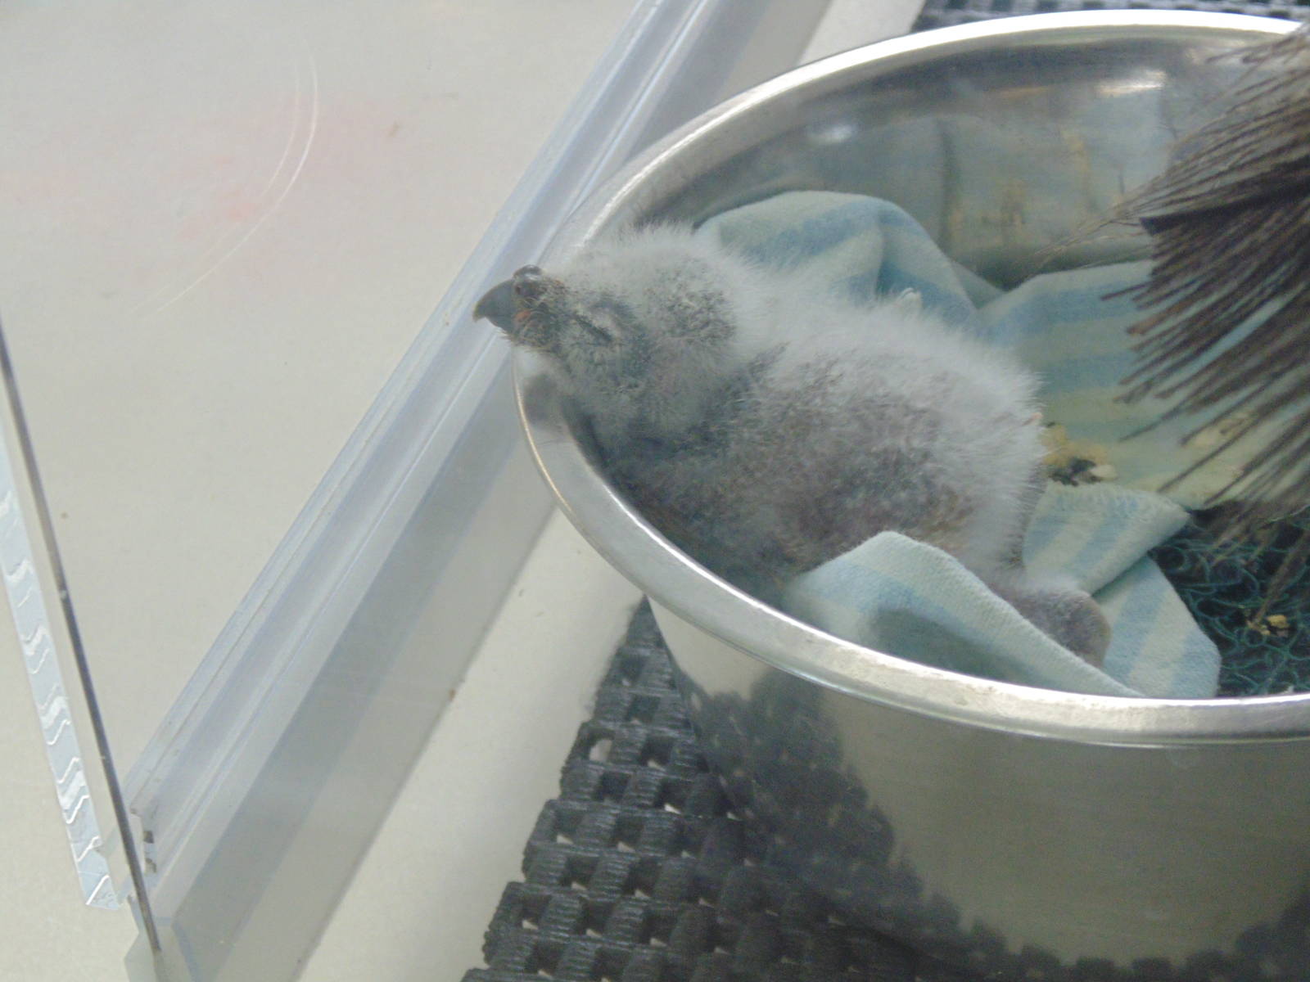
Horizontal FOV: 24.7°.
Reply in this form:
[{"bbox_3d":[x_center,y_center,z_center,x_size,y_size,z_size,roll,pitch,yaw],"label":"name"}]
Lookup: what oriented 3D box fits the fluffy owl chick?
[{"bbox_3d":[0.026,-0.015,0.562,0.114,0.078,0.072,-5,37,0],"label":"fluffy owl chick"}]

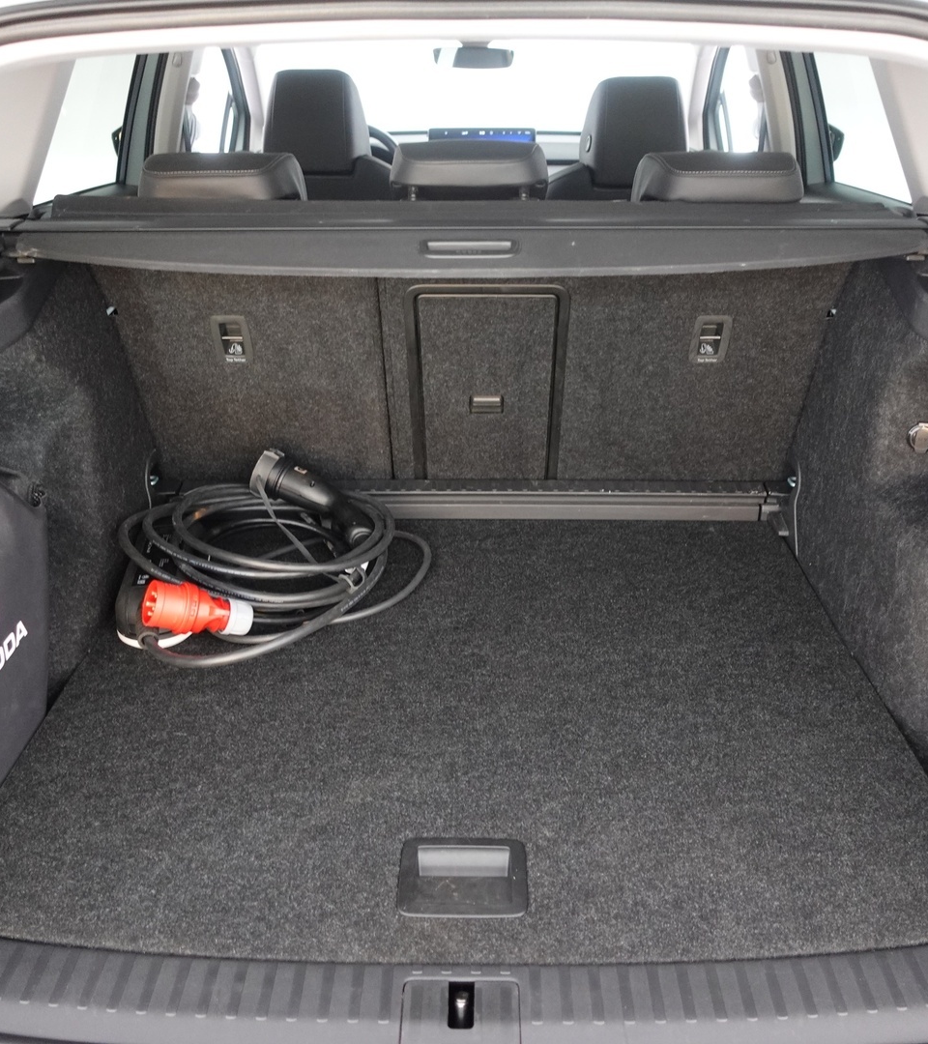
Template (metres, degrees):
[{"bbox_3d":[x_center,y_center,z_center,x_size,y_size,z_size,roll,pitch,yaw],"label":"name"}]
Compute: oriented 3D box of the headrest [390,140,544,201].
[{"bbox_3d":[0.007,-0.491,1.512,0.232,0.120,0.130,0,26,1],"label":"headrest"}]

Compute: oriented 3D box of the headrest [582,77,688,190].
[{"bbox_3d":[0.378,-0.864,2.340,0.243,0.228,0.135,0,34,1],"label":"headrest"}]

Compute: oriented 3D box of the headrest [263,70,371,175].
[{"bbox_3d":[-0.322,-0.895,2.339,0.243,0.228,0.135,0,34,1],"label":"headrest"}]

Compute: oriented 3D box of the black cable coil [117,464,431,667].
[{"bbox_3d":[-0.276,0.032,1.530,0.450,0.165,0.405,0,26,1],"label":"black cable coil"}]

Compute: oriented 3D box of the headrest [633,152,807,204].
[{"bbox_3d":[0.365,-0.466,1.517,0.243,0.130,0.130,0,26,1],"label":"headrest"}]

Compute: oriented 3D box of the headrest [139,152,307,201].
[{"bbox_3d":[-0.348,-0.471,1.528,0.243,0.130,0.130,0,26,1],"label":"headrest"}]

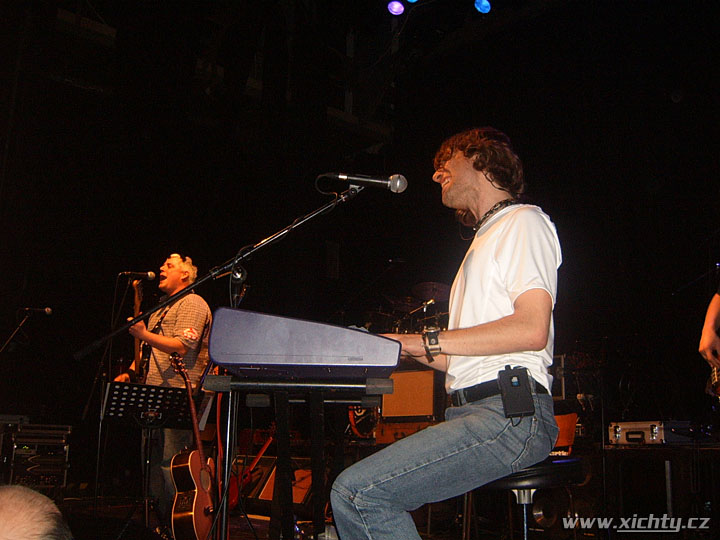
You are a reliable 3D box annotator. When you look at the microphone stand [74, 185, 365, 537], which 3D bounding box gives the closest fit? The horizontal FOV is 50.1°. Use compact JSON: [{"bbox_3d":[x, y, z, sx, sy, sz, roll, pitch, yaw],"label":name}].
[{"bbox_3d":[-0.399,0.503,2.024,0.800,1.464,0.500,1,-8,2],"label":"microphone stand"}]

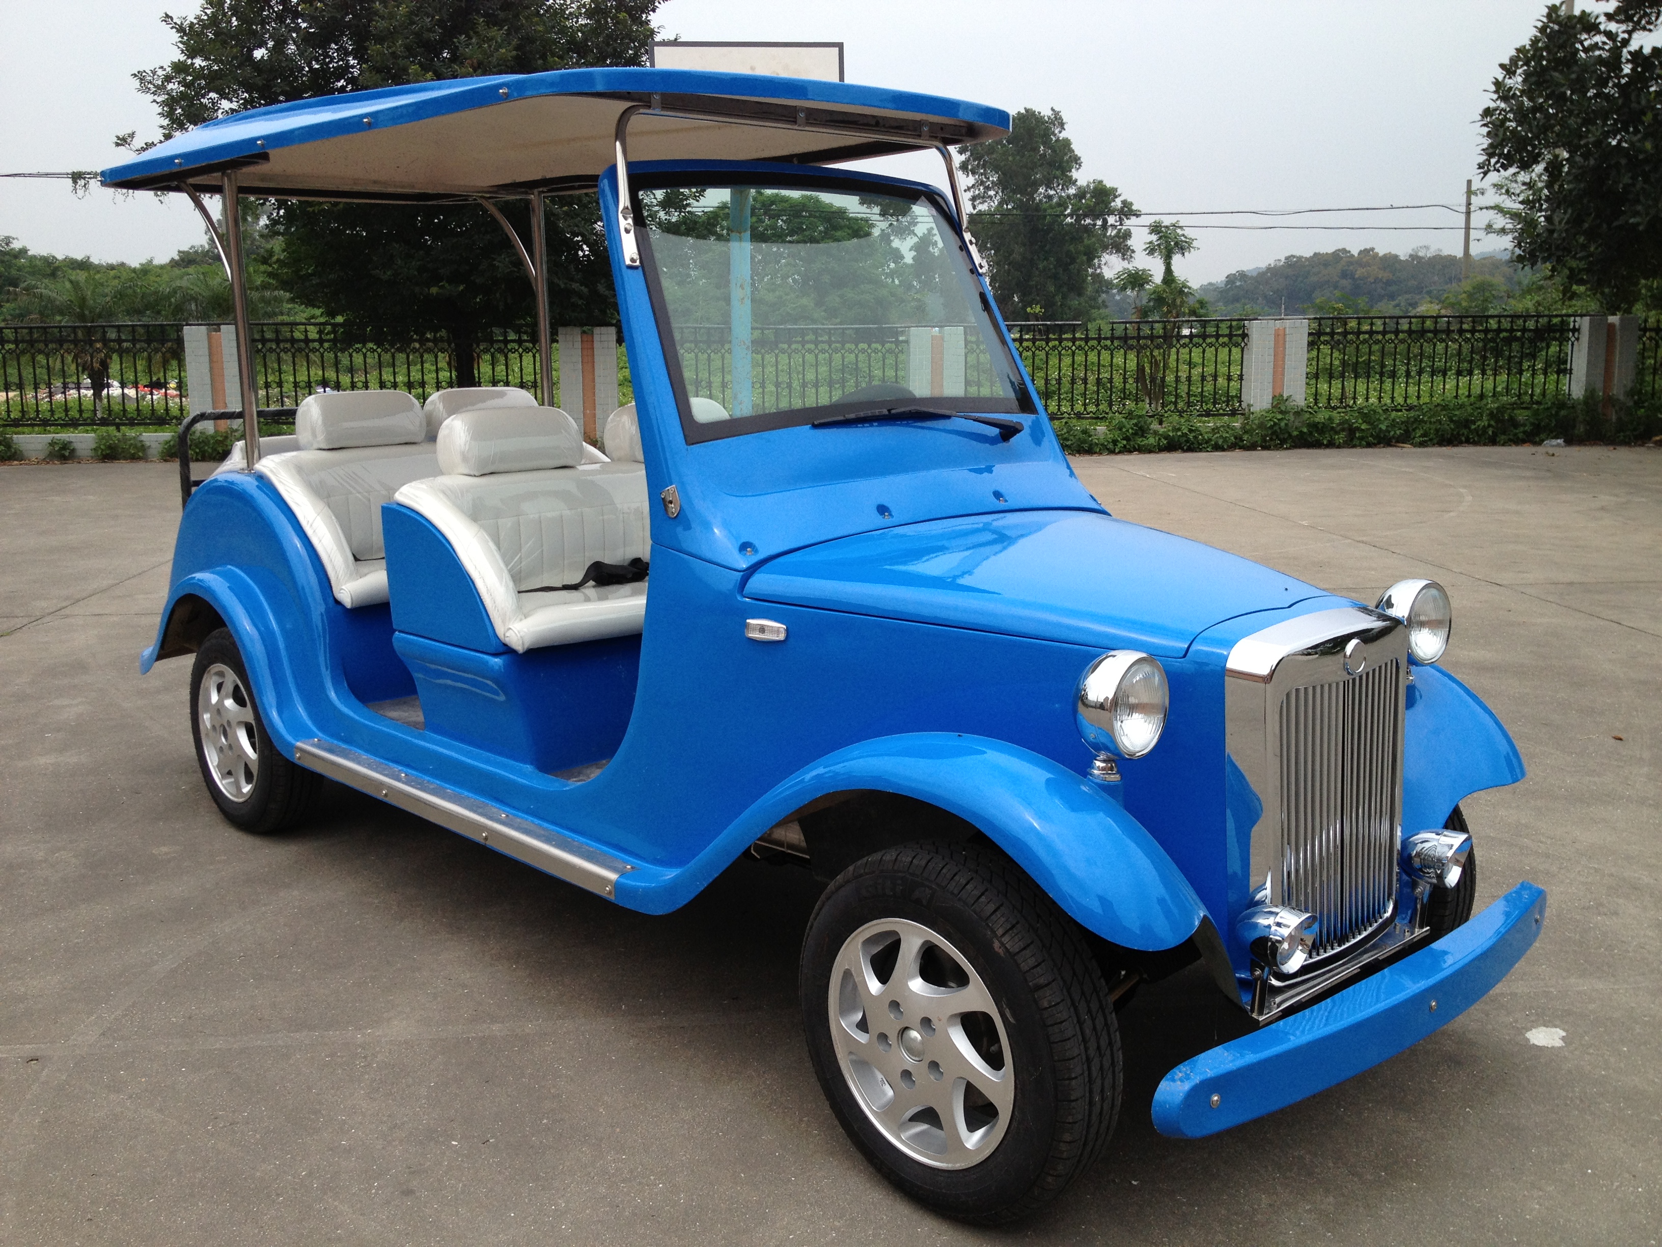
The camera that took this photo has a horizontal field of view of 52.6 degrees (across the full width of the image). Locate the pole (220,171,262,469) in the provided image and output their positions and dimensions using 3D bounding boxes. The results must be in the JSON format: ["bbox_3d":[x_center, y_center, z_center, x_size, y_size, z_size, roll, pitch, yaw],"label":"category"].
[{"bbox_3d":[-1.560,-0.801,4.455,0.037,0.770,0.037,-11,15,-42],"label":"pole"}]

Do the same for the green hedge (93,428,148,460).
[{"bbox_3d":[-7.389,-1.892,17.534,0.580,0.340,0.450,-4,11,-22],"label":"green hedge"}]

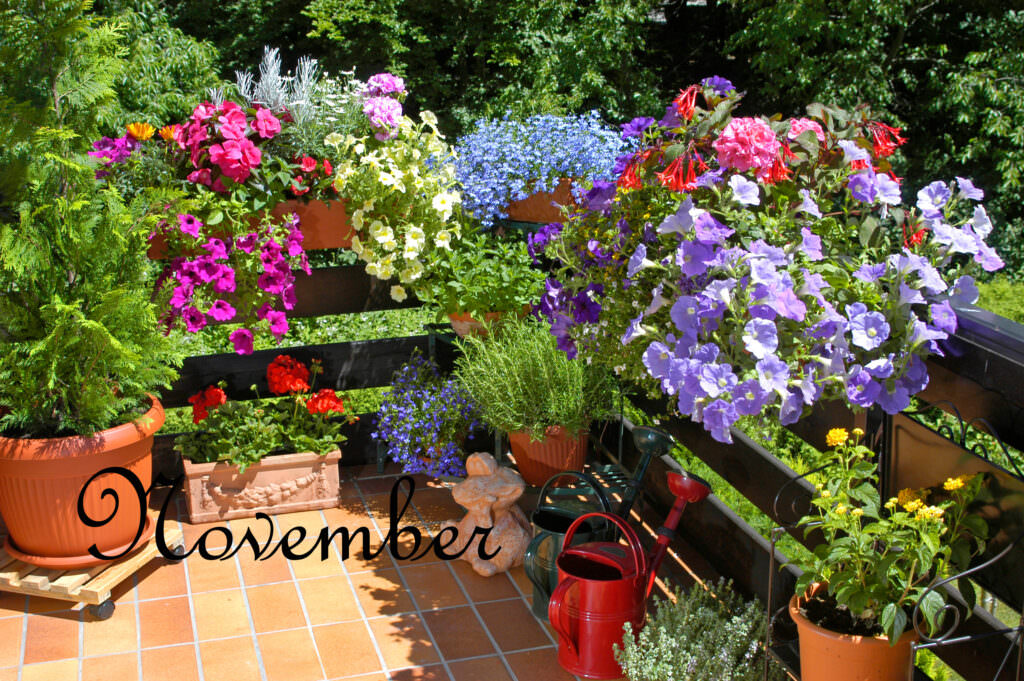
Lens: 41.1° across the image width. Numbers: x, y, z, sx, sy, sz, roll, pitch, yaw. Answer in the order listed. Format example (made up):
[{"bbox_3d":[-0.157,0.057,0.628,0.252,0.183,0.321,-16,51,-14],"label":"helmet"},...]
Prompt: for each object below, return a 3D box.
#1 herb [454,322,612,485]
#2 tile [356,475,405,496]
[{"bbox_3d":[0.067,0.162,3.683,0.420,0.440,0.380,0,15,1],"label":"herb"},{"bbox_3d":[-0.379,0.422,3.918,0.115,0.012,0.115,-5,16,-15],"label":"tile"}]

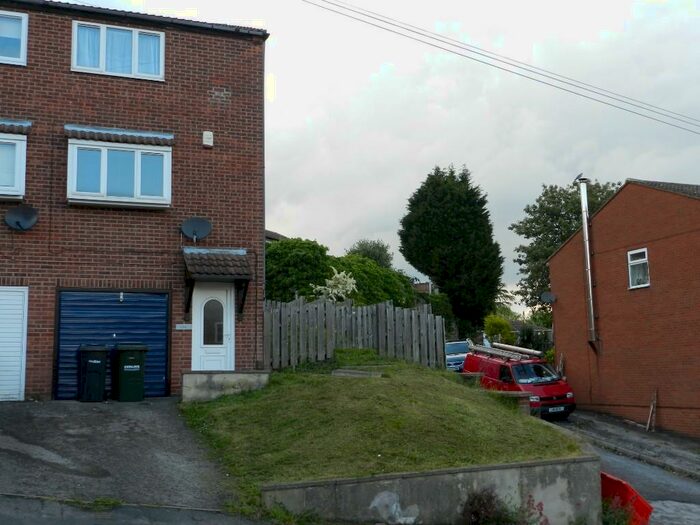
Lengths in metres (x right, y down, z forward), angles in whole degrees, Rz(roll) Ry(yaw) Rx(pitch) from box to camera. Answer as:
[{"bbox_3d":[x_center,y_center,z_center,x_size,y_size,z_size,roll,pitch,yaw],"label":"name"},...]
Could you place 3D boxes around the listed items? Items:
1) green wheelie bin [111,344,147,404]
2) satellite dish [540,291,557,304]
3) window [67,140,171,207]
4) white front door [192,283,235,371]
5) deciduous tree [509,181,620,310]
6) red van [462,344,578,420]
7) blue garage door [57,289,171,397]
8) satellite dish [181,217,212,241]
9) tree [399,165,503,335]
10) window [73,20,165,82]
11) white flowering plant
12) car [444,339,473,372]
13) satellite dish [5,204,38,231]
[{"bbox_3d":[-3.944,1.978,13.819,0.580,1.070,0.720,3,-9,-26],"label":"green wheelie bin"},{"bbox_3d":[7.104,1.260,27.500,0.580,0.520,0.360,0,-8,-10],"label":"satellite dish"},{"bbox_3d":[-4.378,-1.658,14.657,1.901,1.185,0.250,2,-9,-21],"label":"window"},{"bbox_3d":[-2.655,1.383,14.998,0.836,2.039,0.090,2,-9,-21],"label":"white front door"},{"bbox_3d":[12.162,0.492,42.000,6.800,9.800,6.800,-4,-9,15],"label":"deciduous tree"},{"bbox_3d":[5.809,4.117,26.814,1.880,2.120,4.750,-1,-3,-18],"label":"red van"},{"bbox_3d":[-4.404,1.536,14.353,2.000,2.000,0.090,2,-9,-21],"label":"blue garage door"},{"bbox_3d":[-2.956,-0.654,14.777,0.600,0.470,0.380,0,-8,-9],"label":"satellite dish"},{"bbox_3d":[4.839,-0.144,37.000,5.008,9.149,5.008,0,-8,-10],"label":"tree"},{"bbox_3d":[-4.539,-4.143,15.133,1.750,1.030,0.100,2,-9,-21],"label":"window"},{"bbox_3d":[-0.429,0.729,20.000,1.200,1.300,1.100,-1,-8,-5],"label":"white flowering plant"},{"bbox_3d":[4.534,4.142,33.500,1.750,1.480,4.200,-3,-1,9],"label":"car"},{"bbox_3d":[-5.851,-0.793,13.686,0.600,0.470,0.380,0,-8,-9],"label":"satellite dish"}]

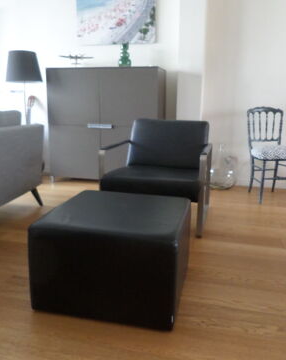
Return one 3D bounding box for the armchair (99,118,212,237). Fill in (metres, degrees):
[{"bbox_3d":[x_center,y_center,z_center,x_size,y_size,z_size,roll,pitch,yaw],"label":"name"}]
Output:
[{"bbox_3d":[0.140,-0.074,2.603,0.714,0.769,0.735,4,12,13],"label":"armchair"}]

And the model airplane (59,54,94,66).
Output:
[{"bbox_3d":[-0.729,-1.293,3.659,0.408,0.158,0.265,-1,12,-10],"label":"model airplane"}]

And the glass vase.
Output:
[{"bbox_3d":[0.905,-0.150,3.701,0.295,0.479,0.295,1,12,0],"label":"glass vase"}]

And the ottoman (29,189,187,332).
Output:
[{"bbox_3d":[-0.109,0.332,1.597,0.608,0.389,0.566,4,12,13],"label":"ottoman"}]

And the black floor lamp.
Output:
[{"bbox_3d":[-1.307,-0.693,3.768,0.393,1.450,0.393,1,12,0],"label":"black floor lamp"}]

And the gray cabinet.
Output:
[{"bbox_3d":[-0.404,-0.581,3.751,1.233,1.264,0.389,4,12,14],"label":"gray cabinet"}]

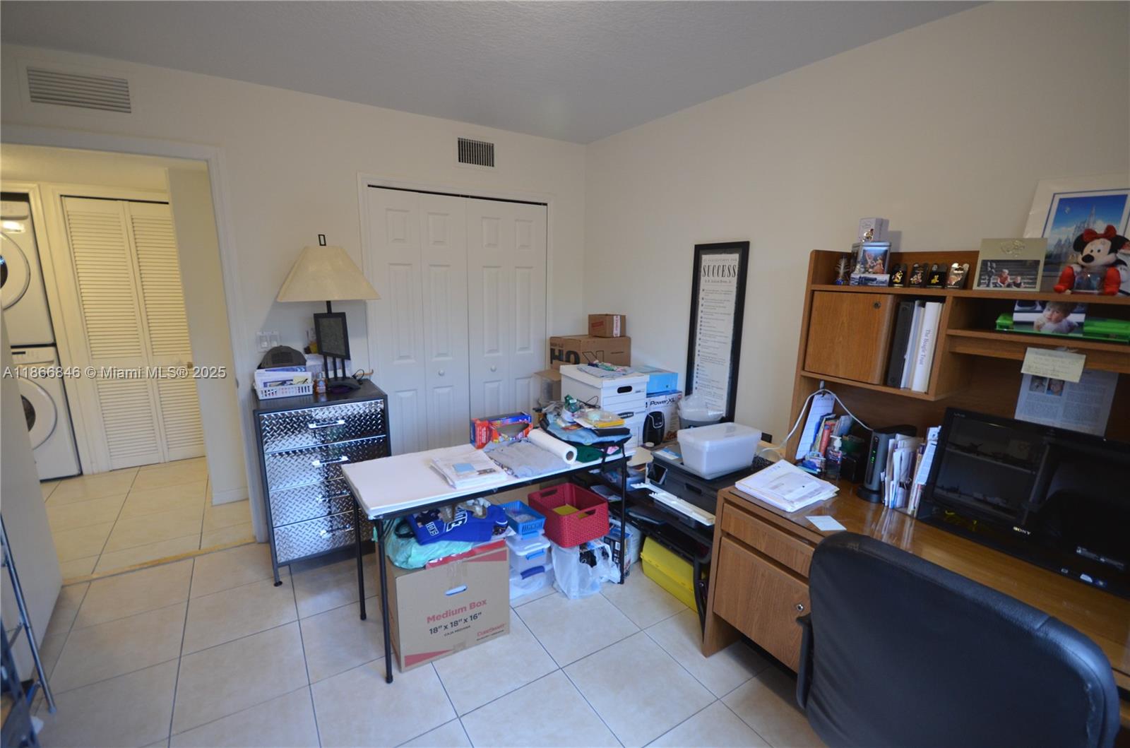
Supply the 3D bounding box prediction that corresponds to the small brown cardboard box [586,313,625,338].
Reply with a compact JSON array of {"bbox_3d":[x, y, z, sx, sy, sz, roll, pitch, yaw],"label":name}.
[{"bbox_3d":[0.292,-0.343,3.248,0.170,0.155,0.190,-6,14,-32],"label":"small brown cardboard box"}]

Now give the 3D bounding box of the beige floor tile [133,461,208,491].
[{"bbox_3d":[-2.983,0.775,3.556,0.435,0.010,0.450,-7,15,-32],"label":"beige floor tile"}]

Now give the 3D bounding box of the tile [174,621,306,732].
[{"bbox_3d":[-1.271,1.170,1.857,0.420,0.010,0.405,-7,14,-34],"label":"tile"}]

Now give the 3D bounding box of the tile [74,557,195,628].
[{"bbox_3d":[-2.085,1.064,2.298,0.410,0.010,0.395,-7,15,-32],"label":"tile"}]

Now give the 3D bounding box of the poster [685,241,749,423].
[{"bbox_3d":[0.819,-0.212,2.570,0.025,0.970,0.353,-6,13,-32],"label":"poster"}]

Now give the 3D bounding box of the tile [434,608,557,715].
[{"bbox_3d":[-0.310,1.174,1.955,0.430,0.012,0.430,-6,13,-33],"label":"tile"}]

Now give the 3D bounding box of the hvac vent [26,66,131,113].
[{"bbox_3d":[-2.084,-1.220,2.023,0.312,0.132,0.025,-7,15,-32],"label":"hvac vent"}]

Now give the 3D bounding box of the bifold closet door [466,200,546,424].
[{"bbox_3d":[-0.408,-0.171,3.408,0.605,2.030,0.035,-6,13,-32],"label":"bifold closet door"}]

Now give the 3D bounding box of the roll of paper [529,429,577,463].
[{"bbox_3d":[-0.053,0.331,2.246,0.080,0.080,0.330,-5,13,-28],"label":"roll of paper"}]

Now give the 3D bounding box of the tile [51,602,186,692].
[{"bbox_3d":[-1.848,1.137,1.980,0.410,0.010,0.405,-7,15,-32],"label":"tile"}]

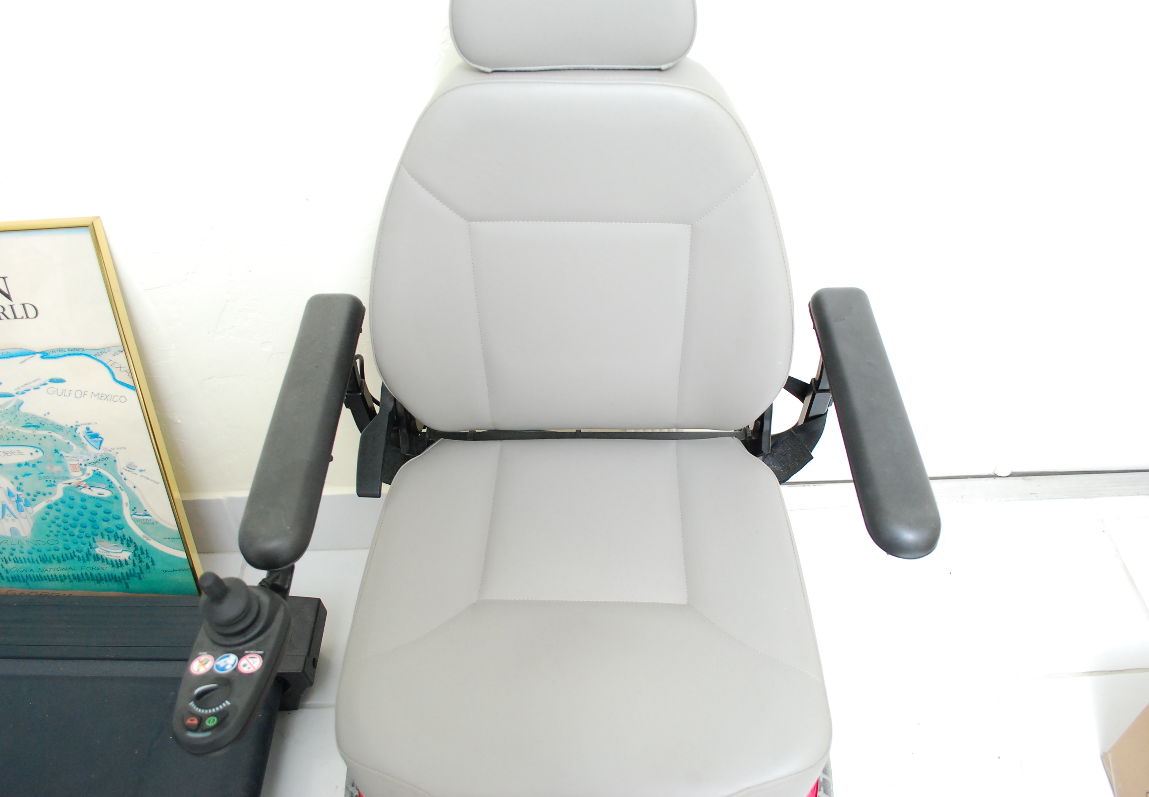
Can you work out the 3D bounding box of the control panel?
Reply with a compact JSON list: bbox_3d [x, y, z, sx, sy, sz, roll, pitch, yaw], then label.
[{"bbox_3d":[-0.281,0.204,0.720,0.076,0.100,0.161,-3,37,2],"label":"control panel"}]

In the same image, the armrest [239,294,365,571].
[{"bbox_3d":[-0.274,0.017,0.920,0.059,0.036,0.342,-1,49,1],"label":"armrest"}]

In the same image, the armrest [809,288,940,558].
[{"bbox_3d":[0.299,0.008,0.906,0.058,0.036,0.334,-1,49,1],"label":"armrest"}]

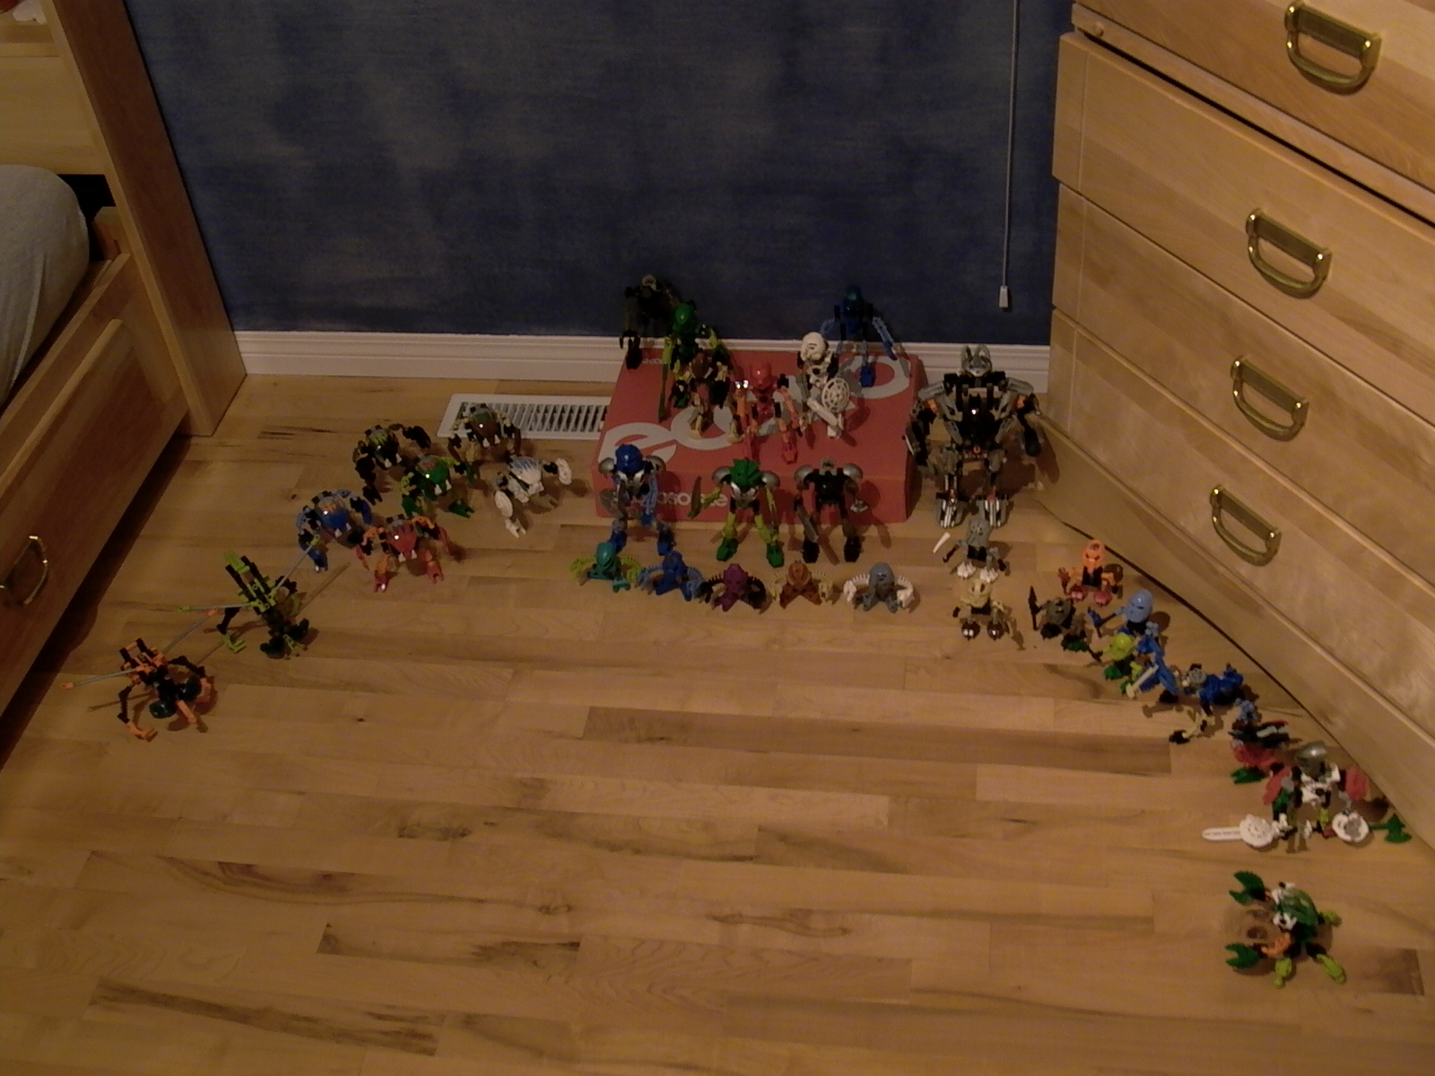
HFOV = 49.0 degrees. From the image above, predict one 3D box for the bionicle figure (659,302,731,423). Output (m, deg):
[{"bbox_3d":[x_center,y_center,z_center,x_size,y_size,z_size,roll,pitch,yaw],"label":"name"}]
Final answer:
[{"bbox_3d":[-0.030,-0.268,2.350,0.100,0.175,0.080,2,41,10],"label":"bionicle figure"}]

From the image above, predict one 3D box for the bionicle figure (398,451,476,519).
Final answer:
[{"bbox_3d":[-0.427,-0.090,2.397,0.110,0.085,0.090,-22,43,-17],"label":"bionicle figure"}]

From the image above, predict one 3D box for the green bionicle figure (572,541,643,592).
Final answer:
[{"bbox_3d":[-0.156,0.039,2.231,0.095,0.063,0.055,2,41,10],"label":"green bionicle figure"}]

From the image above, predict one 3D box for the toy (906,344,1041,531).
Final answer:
[{"bbox_3d":[0.354,-0.145,2.210,0.185,0.285,0.110,0,41,7],"label":"toy"}]

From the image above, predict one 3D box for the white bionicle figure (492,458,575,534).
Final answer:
[{"bbox_3d":[-0.282,-0.080,2.354,0.122,0.086,0.082,-32,47,-26],"label":"white bionicle figure"}]

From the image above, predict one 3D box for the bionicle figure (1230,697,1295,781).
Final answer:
[{"bbox_3d":[0.686,0.254,1.990,0.079,0.096,0.081,30,52,33],"label":"bionicle figure"}]

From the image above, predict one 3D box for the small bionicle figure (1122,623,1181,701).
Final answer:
[{"bbox_3d":[0.544,0.169,1.982,0.080,0.078,0.060,-31,47,-25],"label":"small bionicle figure"}]

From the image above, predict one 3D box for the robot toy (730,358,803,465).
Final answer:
[{"bbox_3d":[0.079,-0.200,2.380,0.099,0.162,0.081,-2,42,4],"label":"robot toy"}]

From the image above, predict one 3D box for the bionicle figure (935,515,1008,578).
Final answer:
[{"bbox_3d":[0.374,0.009,2.302,0.084,0.095,0.061,8,43,15],"label":"bionicle figure"}]

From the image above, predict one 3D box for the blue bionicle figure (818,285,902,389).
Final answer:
[{"bbox_3d":[0.210,-0.311,2.357,0.124,0.168,0.075,3,42,10],"label":"blue bionicle figure"}]

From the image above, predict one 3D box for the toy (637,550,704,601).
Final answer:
[{"bbox_3d":[-0.067,0.044,2.337,0.083,0.063,0.061,8,43,15],"label":"toy"}]

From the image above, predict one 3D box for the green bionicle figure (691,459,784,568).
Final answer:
[{"bbox_3d":[0.031,-0.041,2.223,0.130,0.163,0.075,5,42,13],"label":"green bionicle figure"}]

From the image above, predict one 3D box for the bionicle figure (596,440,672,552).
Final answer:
[{"bbox_3d":[-0.123,-0.072,2.383,0.096,0.184,0.086,-1,42,5],"label":"bionicle figure"}]

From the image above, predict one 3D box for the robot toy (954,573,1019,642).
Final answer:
[{"bbox_3d":[0.352,0.094,2.083,0.076,0.086,0.078,1,42,7],"label":"robot toy"}]

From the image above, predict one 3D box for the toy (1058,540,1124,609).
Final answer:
[{"bbox_3d":[0.504,0.041,2.130,0.088,0.085,0.050,9,43,17],"label":"toy"}]

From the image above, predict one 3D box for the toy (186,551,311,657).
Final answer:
[{"bbox_3d":[-0.637,0.095,2.204,0.150,0.090,0.145,-32,47,-27],"label":"toy"}]

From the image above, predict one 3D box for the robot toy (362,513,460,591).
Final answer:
[{"bbox_3d":[-0.446,0.015,2.274,0.130,0.090,0.095,-12,41,-7],"label":"robot toy"}]

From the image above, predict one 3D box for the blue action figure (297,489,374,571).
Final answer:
[{"bbox_3d":[-0.608,-0.038,2.469,0.111,0.093,0.096,-29,46,-24],"label":"blue action figure"}]

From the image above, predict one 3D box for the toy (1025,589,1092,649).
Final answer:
[{"bbox_3d":[0.485,0.104,2.198,0.084,0.073,0.063,21,48,27],"label":"toy"}]

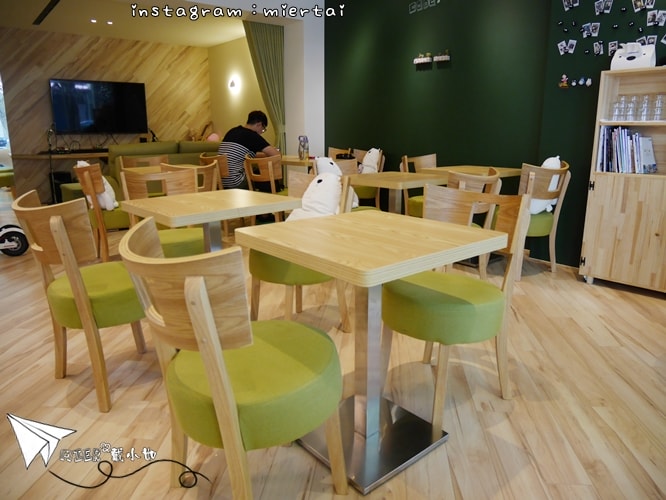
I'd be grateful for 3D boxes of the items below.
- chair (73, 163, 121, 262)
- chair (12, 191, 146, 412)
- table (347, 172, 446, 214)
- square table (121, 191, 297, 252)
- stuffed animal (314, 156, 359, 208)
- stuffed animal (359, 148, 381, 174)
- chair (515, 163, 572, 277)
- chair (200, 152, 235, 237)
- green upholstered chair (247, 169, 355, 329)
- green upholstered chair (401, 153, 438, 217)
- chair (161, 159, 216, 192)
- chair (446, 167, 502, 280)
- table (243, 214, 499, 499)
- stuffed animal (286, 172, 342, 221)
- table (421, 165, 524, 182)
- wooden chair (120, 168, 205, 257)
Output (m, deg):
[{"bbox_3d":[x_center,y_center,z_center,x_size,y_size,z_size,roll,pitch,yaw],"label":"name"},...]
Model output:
[{"bbox_3d":[-1.871,-0.307,3.900,0.530,0.820,0.500,-11,18,-37],"label":"chair"},{"bbox_3d":[-0.953,0.165,1.951,0.473,0.823,0.527,10,18,37],"label":"chair"},{"bbox_3d":[0.434,-0.167,3.447,0.610,0.750,0.610,-13,19,-42],"label":"table"},{"bbox_3d":[-0.570,0.137,2.245,0.620,0.750,0.620,-12,18,-39],"label":"square table"},{"bbox_3d":[0.018,-0.559,3.828,0.290,0.410,0.300,-13,19,-40],"label":"stuffed animal"},{"bbox_3d":[0.418,-1.065,5.826,0.320,0.410,0.280,-14,19,-42],"label":"stuffed animal"},{"bbox_3d":[1.413,-0.232,3.428,0.465,0.830,0.540,-9,17,-31],"label":"chair"},{"bbox_3d":[-1.151,-0.601,5.013,0.540,0.830,0.465,-13,18,-40],"label":"chair"},{"bbox_3d":[-0.182,0.032,2.461,0.473,0.823,0.527,13,19,43],"label":"green upholstered chair"},{"bbox_3d":[0.917,-0.468,4.393,0.465,0.830,0.540,-12,18,-39],"label":"green upholstered chair"},{"bbox_3d":[-1.292,-0.362,4.113,0.500,0.820,0.530,-12,18,-40],"label":"chair"},{"bbox_3d":[0.840,-0.177,3.265,0.473,0.823,0.527,-10,17,-35],"label":"chair"},{"bbox_3d":[0.114,0.301,1.548,0.621,0.739,0.621,-12,18,-38],"label":"table"},{"bbox_3d":[-0.142,-0.206,2.436,0.340,0.407,0.280,-13,19,-41],"label":"stuffed animal"},{"bbox_3d":[1.167,-0.309,3.934,0.625,0.740,0.625,-12,18,-38],"label":"table"},{"bbox_3d":[-0.991,-0.058,2.845,0.473,0.823,0.527,-10,17,-33],"label":"wooden chair"}]

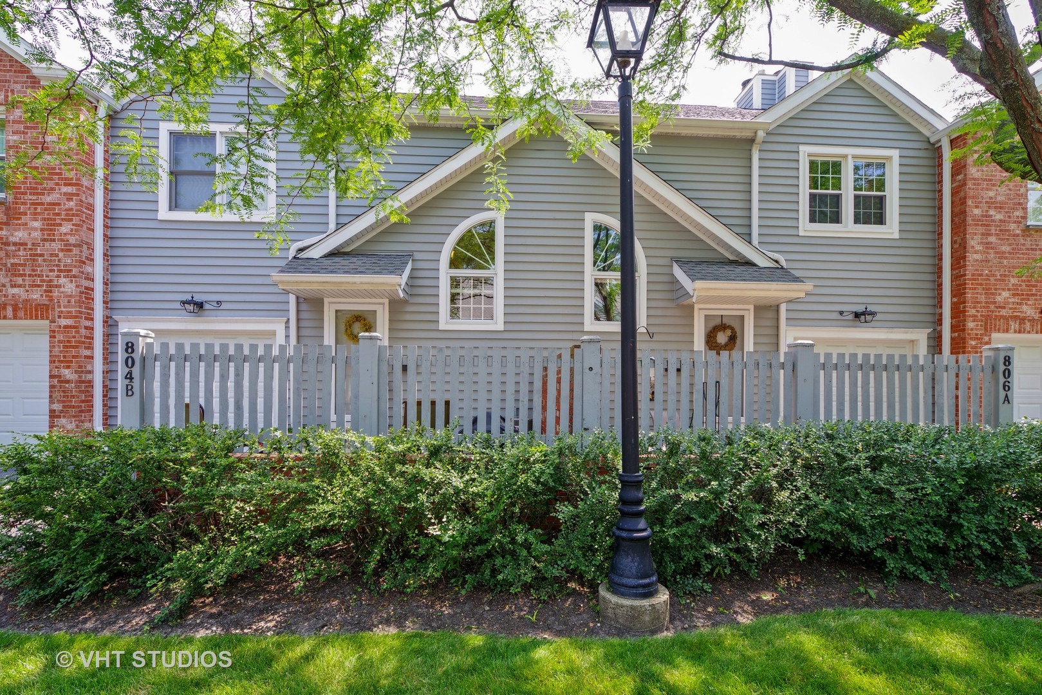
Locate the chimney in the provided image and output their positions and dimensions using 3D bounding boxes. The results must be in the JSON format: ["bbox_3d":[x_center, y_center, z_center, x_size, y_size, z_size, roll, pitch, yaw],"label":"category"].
[{"bbox_3d":[7.538,-7.324,13.044,1.336,1.330,1.755,1,-3,-4],"label":"chimney"}]

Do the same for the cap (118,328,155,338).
[{"bbox_3d":[-3.153,-0.119,3.578,0.153,0.056,0.153,1,-3,-4],"label":"cap"}]

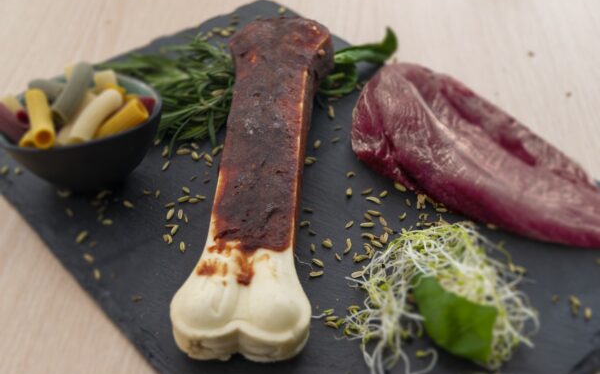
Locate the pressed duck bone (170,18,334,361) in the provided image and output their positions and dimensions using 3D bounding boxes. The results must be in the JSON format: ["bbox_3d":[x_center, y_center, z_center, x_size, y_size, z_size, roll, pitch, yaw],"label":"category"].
[{"bbox_3d":[-0.019,-0.020,0.416,0.065,0.020,0.264,2,41,2],"label":"pressed duck bone"}]

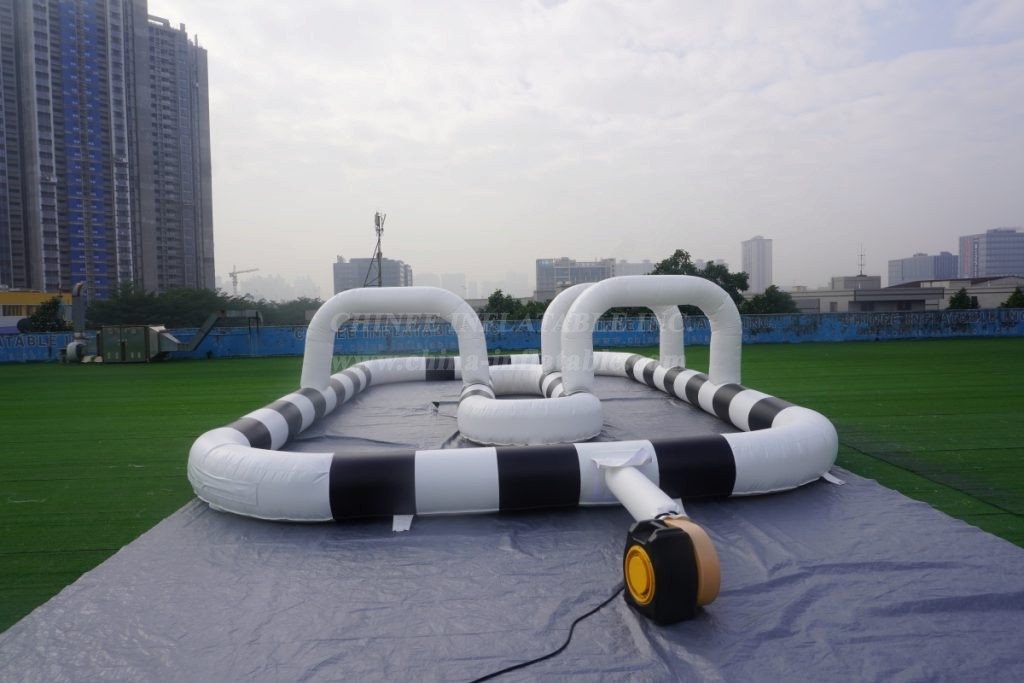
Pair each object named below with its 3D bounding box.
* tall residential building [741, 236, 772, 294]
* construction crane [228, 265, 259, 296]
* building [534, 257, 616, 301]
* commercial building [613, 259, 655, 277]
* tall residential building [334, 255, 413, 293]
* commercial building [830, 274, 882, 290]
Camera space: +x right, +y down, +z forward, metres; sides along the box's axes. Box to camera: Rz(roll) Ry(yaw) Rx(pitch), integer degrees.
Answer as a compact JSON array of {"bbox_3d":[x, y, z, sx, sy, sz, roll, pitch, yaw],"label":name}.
[{"bbox_3d":[322.340,-85.890,892.220,26.000,99.000,34.000,-1,3,0],"label":"tall residential building"},{"bbox_3d":[-210.730,-34.360,531.760,4.000,52.000,66.000,-3,3,-38],"label":"construction crane"},{"bbox_3d":[55.110,-44.900,598.590,70.000,56.000,32.000,-1,3,0],"label":"building"},{"bbox_3d":[173.550,-74.040,957.720,60.000,75.000,20.000,-1,3,0],"label":"commercial building"},{"bbox_3d":[-108.770,-37.240,538.730,50.000,53.000,50.000,-1,3,0],"label":"tall residential building"},{"bbox_3d":[61.320,-9.810,122.230,6.600,3.800,4.600,-1,3,0],"label":"commercial building"}]

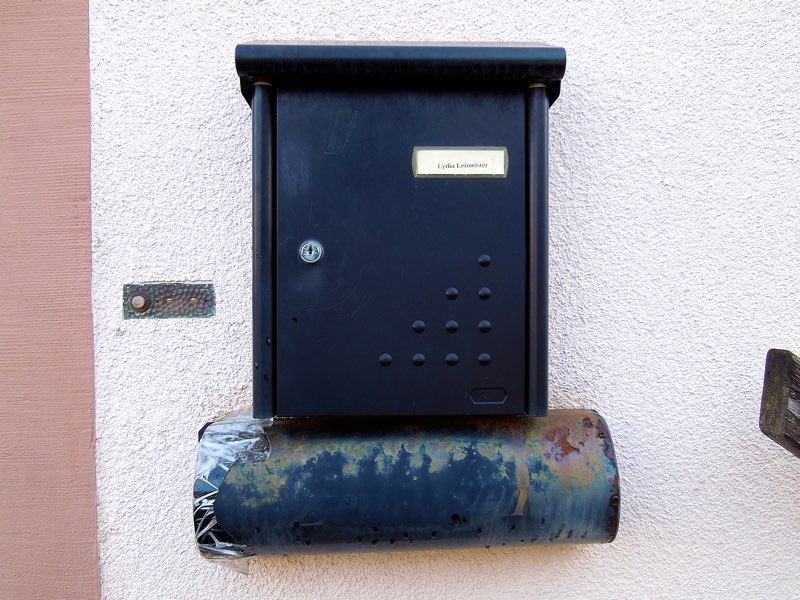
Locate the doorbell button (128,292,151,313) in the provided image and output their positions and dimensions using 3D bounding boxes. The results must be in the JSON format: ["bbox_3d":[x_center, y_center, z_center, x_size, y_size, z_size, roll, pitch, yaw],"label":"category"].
[{"bbox_3d":[-0.292,0.002,0.650,0.025,0.025,0.013,0,1,-2],"label":"doorbell button"}]

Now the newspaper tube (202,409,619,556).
[{"bbox_3d":[0.001,0.184,0.606,0.415,0.128,0.122,0,1,-2],"label":"newspaper tube"}]

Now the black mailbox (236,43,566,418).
[{"bbox_3d":[0.000,-0.086,0.615,0.322,0.405,0.095,0,1,-2],"label":"black mailbox"}]

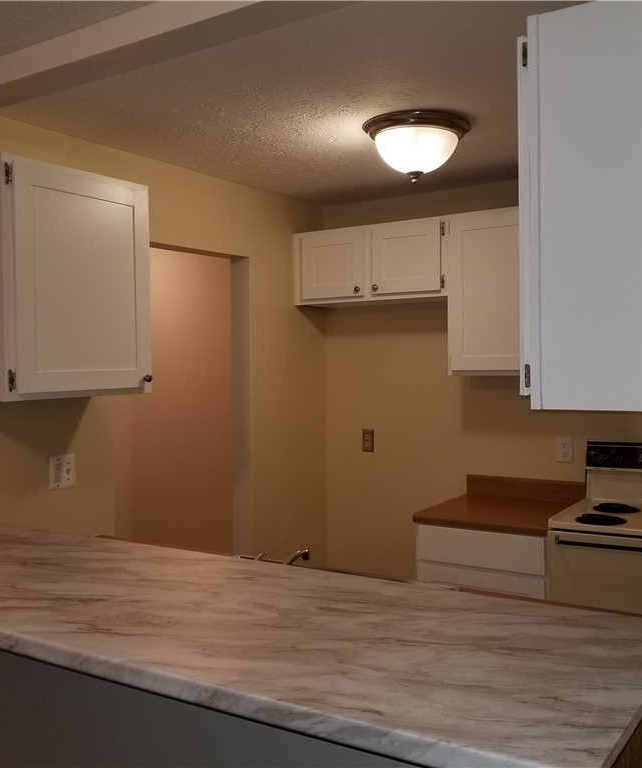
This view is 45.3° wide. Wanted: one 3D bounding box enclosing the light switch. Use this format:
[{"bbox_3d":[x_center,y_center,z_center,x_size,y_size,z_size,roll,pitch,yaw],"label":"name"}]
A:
[{"bbox_3d":[-0.967,0.332,2.887,0.010,0.124,0.117,0,2,34],"label":"light switch"}]

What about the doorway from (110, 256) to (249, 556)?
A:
[{"bbox_3d":[-0.639,0.445,3.497,0.120,2.112,0.884,0,2,34],"label":"doorway"}]

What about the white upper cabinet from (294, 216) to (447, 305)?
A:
[{"bbox_3d":[0.308,-0.613,3.996,0.888,0.385,0.320,0,2,34],"label":"white upper cabinet"}]

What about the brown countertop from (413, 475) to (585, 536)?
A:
[{"bbox_3d":[0.829,0.538,3.498,0.602,0.137,0.635,0,2,34],"label":"brown countertop"}]

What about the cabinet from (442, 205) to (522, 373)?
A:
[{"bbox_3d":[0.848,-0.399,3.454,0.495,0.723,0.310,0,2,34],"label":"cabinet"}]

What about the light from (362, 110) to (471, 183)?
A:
[{"bbox_3d":[0.352,-0.852,2.825,0.390,0.222,0.390,-1,1,0],"label":"light"}]

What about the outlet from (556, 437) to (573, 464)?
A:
[{"bbox_3d":[1.156,0.314,3.648,0.078,0.121,0.010,0,2,34],"label":"outlet"}]

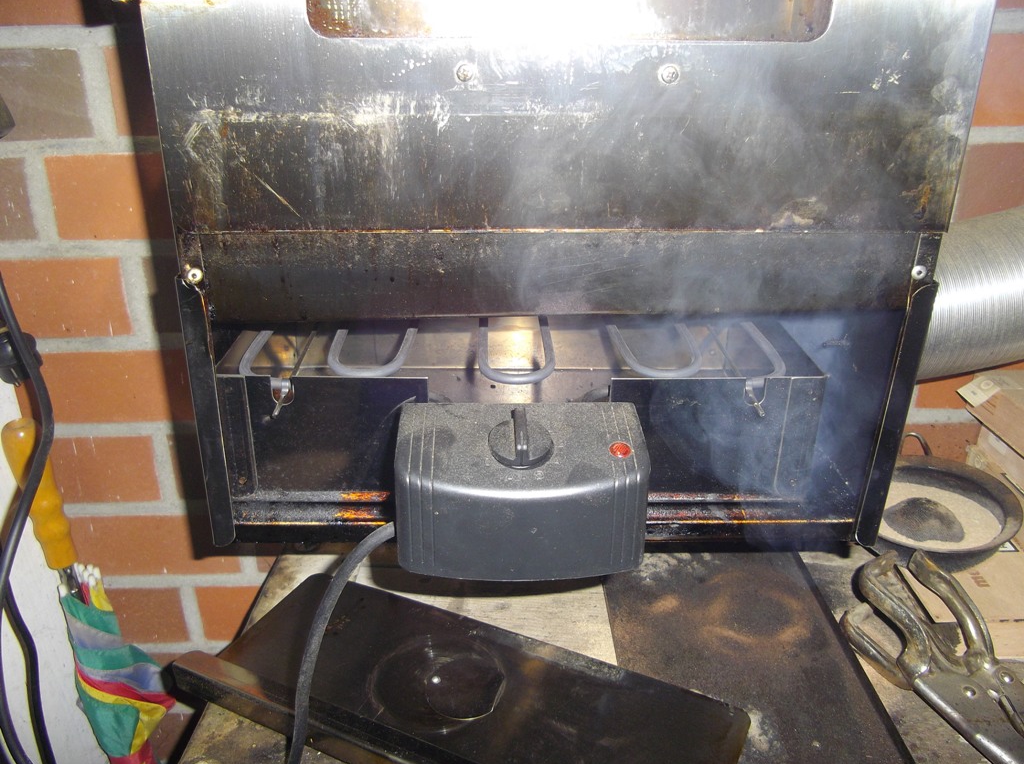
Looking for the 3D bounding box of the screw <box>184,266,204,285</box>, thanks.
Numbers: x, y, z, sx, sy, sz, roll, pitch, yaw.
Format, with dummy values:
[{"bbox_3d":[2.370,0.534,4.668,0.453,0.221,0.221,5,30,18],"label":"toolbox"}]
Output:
[{"bbox_3d":[-0.181,-0.061,0.456,0.009,0.009,0.004,0,22,0],"label":"screw"}]

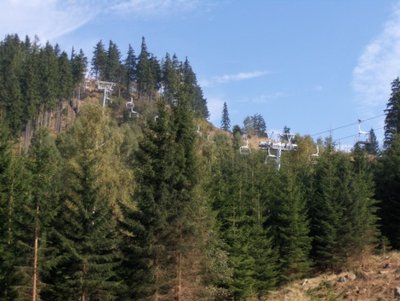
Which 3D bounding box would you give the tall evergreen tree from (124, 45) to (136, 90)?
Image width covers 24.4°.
[{"bbox_3d":[-19.525,-23.177,260.000,3.512,13.468,3.512,0,-9,0],"label":"tall evergreen tree"}]

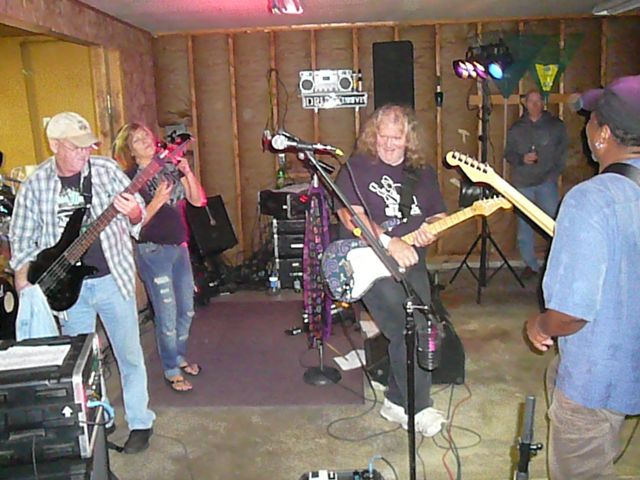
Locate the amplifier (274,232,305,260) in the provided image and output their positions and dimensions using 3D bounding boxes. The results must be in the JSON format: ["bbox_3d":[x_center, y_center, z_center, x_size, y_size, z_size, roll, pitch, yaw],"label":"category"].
[{"bbox_3d":[-0.160,0.016,6.365,0.530,0.240,0.420,-2,11,0],"label":"amplifier"}]

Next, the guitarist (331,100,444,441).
[{"bbox_3d":[0.376,0.144,3.458,0.600,1.690,0.560,-1,11,4],"label":"guitarist"}]

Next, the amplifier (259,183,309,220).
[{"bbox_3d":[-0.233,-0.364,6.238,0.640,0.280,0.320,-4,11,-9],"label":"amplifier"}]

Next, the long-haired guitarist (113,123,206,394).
[{"bbox_3d":[-0.997,0.103,4.072,0.550,1.630,0.460,-8,13,-26],"label":"long-haired guitarist"}]

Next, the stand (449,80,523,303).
[{"bbox_3d":[1.464,-0.457,5.732,0.700,1.900,0.620,-2,11,0],"label":"stand"}]

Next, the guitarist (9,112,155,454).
[{"bbox_3d":[-1.173,0.223,3.299,0.680,1.710,0.520,-4,12,-11],"label":"guitarist"}]

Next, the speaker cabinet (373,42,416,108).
[{"bbox_3d":[0.667,-1.453,5.854,0.360,0.640,0.350,0,12,11],"label":"speaker cabinet"}]

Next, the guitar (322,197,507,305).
[{"bbox_3d":[0.481,0.012,3.130,0.980,0.320,0.080,-20,-7,8],"label":"guitar"}]

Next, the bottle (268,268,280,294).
[{"bbox_3d":[-0.431,0.395,6.103,0.075,0.220,0.075,-2,11,0],"label":"bottle"}]

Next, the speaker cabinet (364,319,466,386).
[{"bbox_3d":[0.600,0.675,4.157,0.550,0.360,0.450,-5,12,-14],"label":"speaker cabinet"}]

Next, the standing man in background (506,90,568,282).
[{"bbox_3d":[2.043,-0.499,6.115,0.600,1.790,0.380,1,12,17],"label":"standing man in background"}]

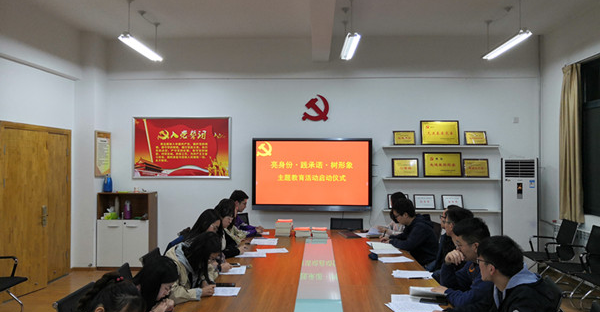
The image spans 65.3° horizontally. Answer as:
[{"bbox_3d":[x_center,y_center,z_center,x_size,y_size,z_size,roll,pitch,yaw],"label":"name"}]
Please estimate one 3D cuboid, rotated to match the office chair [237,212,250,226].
[{"bbox_3d":[-0.850,1.290,6.750,0.570,0.900,0.600,0,0,-37],"label":"office chair"}]

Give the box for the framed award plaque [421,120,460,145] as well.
[{"bbox_3d":[2.178,-0.357,7.255,0.620,0.400,0.030,0,-9,1],"label":"framed award plaque"}]

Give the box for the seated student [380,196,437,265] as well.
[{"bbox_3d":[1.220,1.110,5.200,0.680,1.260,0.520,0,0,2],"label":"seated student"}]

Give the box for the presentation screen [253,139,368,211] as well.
[{"bbox_3d":[0.197,0.295,7.383,1.874,1.146,0.100,0,-1,1],"label":"presentation screen"}]

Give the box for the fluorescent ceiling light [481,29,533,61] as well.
[{"bbox_3d":[2.712,-1.438,6.180,0.160,0.080,1.260,0,-1,1],"label":"fluorescent ceiling light"}]

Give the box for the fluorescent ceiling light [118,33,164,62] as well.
[{"bbox_3d":[-2.110,-1.438,6.298,0.160,0.080,1.260,0,-1,1],"label":"fluorescent ceiling light"}]

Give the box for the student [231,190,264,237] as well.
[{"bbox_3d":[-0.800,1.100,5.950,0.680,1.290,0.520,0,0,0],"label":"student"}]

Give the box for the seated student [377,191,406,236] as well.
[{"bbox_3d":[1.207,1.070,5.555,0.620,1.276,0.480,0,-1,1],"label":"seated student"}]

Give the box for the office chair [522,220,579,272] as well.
[{"bbox_3d":[3.220,1.300,6.000,0.600,0.900,0.570,0,0,9],"label":"office chair"}]

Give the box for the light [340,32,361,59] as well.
[{"bbox_3d":[0.640,-1.375,5.880,0.160,0.070,1.250,0,0,2],"label":"light"}]

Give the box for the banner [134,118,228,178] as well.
[{"bbox_3d":[-1.879,-0.125,7.481,1.592,0.997,0.035,0,-1,1],"label":"banner"}]

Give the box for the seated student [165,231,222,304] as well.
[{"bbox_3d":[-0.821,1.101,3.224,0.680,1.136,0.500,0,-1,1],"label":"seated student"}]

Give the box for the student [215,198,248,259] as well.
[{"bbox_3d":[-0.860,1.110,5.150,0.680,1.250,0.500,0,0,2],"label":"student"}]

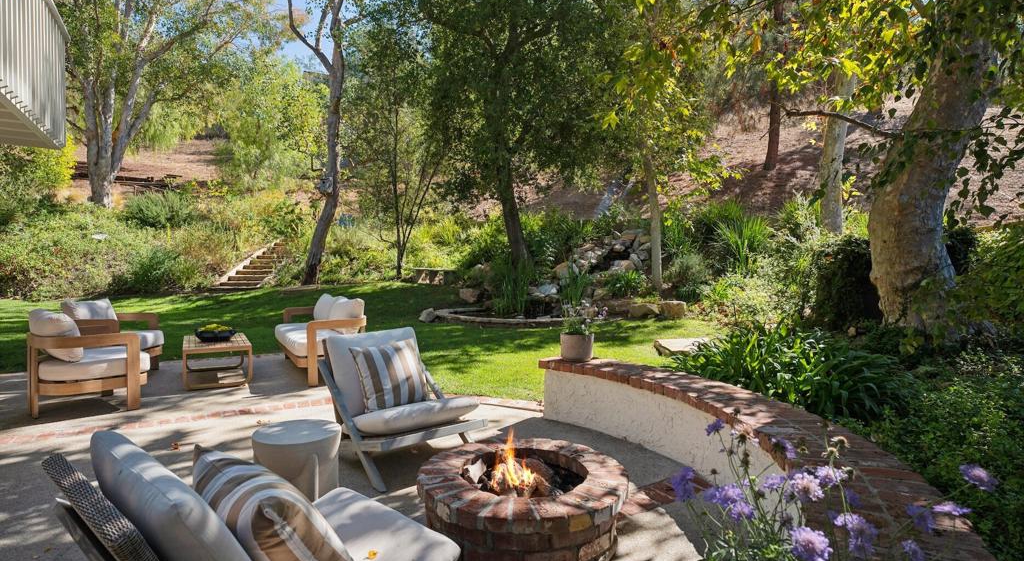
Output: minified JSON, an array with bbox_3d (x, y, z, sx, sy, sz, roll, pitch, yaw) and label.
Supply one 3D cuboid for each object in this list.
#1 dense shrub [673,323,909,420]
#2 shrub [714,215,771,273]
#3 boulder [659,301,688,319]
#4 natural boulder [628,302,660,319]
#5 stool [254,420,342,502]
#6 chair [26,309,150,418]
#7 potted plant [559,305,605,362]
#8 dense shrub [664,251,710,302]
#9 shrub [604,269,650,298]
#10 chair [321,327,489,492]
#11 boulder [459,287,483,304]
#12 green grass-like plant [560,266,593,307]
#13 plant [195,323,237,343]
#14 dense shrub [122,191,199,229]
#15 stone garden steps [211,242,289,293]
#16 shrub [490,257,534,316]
[{"bbox_3d":[2.540,0.718,4.709,1.800,0.730,1.300,0,1,18],"label":"dense shrub"},{"bbox_3d":[5.177,-0.809,11.500,1.150,1.280,1.050,0,1,24],"label":"shrub"},{"bbox_3d":[3.470,0.645,11.000,0.560,0.380,0.460,0,1,0],"label":"boulder"},{"bbox_3d":[2.821,0.654,10.900,0.640,0.330,0.480,0,1,0],"label":"natural boulder"},{"bbox_3d":[-0.935,0.887,2.261,0.385,0.450,0.385,0,1,0],"label":"stool"},{"bbox_3d":[-3.750,0.691,4.515,0.800,0.860,0.840,1,1,44],"label":"chair"},{"bbox_3d":[0.576,0.421,4.248,0.370,0.460,0.360,0,1,0],"label":"potted plant"},{"bbox_3d":[4.158,-0.095,12.200,1.050,1.150,0.950,0,1,0],"label":"dense shrub"},{"bbox_3d":[2.436,0.063,10.800,0.950,0.600,0.850,0,1,0],"label":"shrub"},{"bbox_3d":[-0.712,0.716,3.209,0.740,0.770,0.850,-1,1,-44],"label":"chair"},{"bbox_3d":[-1.062,0.391,13.100,0.570,0.390,0.480,0,1,0],"label":"boulder"},{"bbox_3d":[1.461,0.170,11.600,0.730,1.000,0.650,0,1,0],"label":"green grass-like plant"},{"bbox_3d":[-3.388,0.593,5.871,0.460,0.190,0.460,0,1,0],"label":"plant"},{"bbox_3d":[-12.014,-2.393,17.500,2.200,1.300,1.800,0,1,-34],"label":"dense shrub"},{"bbox_3d":[-7.715,-0.361,15.400,1.250,1.500,2.700,0,1,19],"label":"stone garden steps"},{"bbox_3d":[0.010,0.121,10.300,0.850,1.170,0.750,0,1,0],"label":"shrub"}]

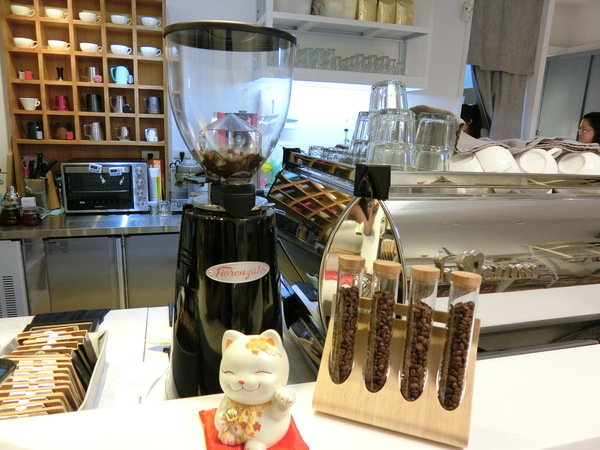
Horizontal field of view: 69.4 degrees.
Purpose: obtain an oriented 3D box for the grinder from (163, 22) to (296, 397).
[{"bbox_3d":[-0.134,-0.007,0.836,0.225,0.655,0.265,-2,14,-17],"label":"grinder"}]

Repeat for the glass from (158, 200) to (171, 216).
[{"bbox_3d":[-0.804,-0.097,2.570,0.064,0.085,0.064,-2,14,-17],"label":"glass"}]

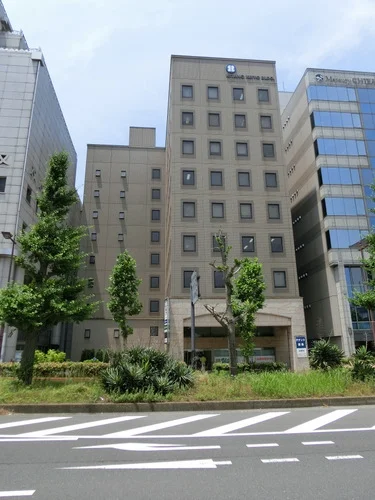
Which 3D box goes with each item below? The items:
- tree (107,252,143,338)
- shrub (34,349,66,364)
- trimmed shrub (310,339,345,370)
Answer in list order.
[{"bbox_3d":[-4.561,4.363,25.017,2.360,8.870,2.360,1,-17,-4],"label":"tree"},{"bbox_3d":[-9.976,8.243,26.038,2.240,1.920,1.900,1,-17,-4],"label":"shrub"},{"bbox_3d":[7.743,5.998,19.774,1.860,2.130,1.810,1,-17,-4],"label":"trimmed shrub"}]

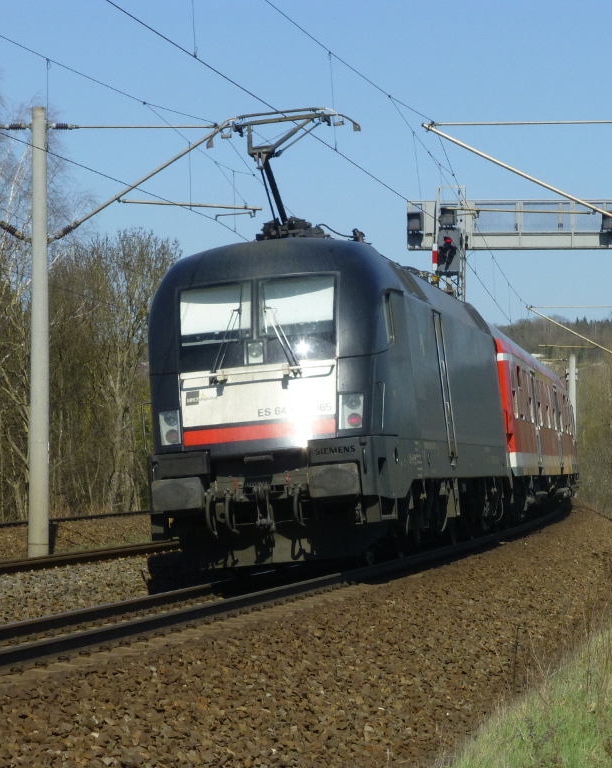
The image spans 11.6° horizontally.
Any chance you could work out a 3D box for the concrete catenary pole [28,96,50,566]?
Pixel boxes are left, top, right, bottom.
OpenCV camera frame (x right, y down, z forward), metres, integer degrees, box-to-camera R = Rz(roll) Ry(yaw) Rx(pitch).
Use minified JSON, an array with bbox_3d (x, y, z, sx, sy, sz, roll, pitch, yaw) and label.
[{"bbox_3d":[-4.890,-0.944,55.300,0.380,8.266,0.380,0,-1,5],"label":"concrete catenary pole"}]

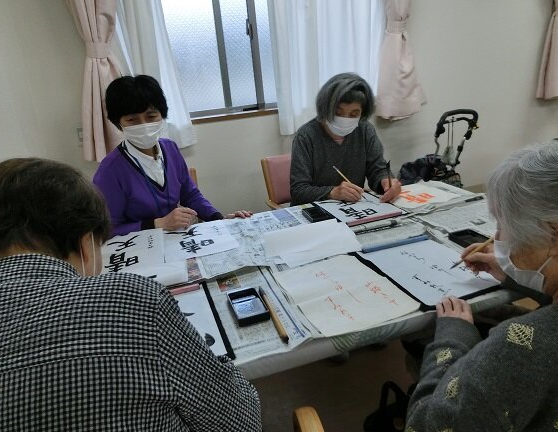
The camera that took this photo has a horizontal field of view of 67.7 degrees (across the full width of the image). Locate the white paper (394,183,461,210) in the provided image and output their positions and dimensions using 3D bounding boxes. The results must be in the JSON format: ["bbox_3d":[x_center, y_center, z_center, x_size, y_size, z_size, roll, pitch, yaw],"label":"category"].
[{"bbox_3d":[0.581,-0.096,1.787,0.250,0.010,0.280,-11,20,-17],"label":"white paper"}]

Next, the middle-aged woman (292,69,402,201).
[{"bbox_3d":[0.298,-0.004,1.859,0.480,1.180,0.650,-8,19,-10],"label":"middle-aged woman"}]

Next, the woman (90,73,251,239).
[{"bbox_3d":[-0.431,0.091,1.701,0.580,1.240,0.650,-11,20,-17],"label":"woman"}]

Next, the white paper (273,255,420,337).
[{"bbox_3d":[0.161,0.187,1.079,0.245,0.010,0.333,-10,20,-16],"label":"white paper"}]

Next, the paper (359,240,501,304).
[{"bbox_3d":[0.412,0.142,1.155,0.243,0.008,0.333,-10,19,-14],"label":"paper"}]

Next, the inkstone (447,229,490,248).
[{"bbox_3d":[0.593,0.080,1.249,0.082,0.022,0.136,-11,20,-18],"label":"inkstone"}]

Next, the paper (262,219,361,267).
[{"bbox_3d":[0.094,0.081,1.398,0.265,0.010,0.320,-9,19,-13],"label":"paper"}]

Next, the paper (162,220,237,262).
[{"bbox_3d":[-0.295,0.080,1.502,0.243,0.008,0.310,-10,20,-16],"label":"paper"}]

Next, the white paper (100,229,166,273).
[{"bbox_3d":[-0.525,0.117,1.451,0.243,0.008,0.333,-10,19,-15],"label":"white paper"}]

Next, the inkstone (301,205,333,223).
[{"bbox_3d":[0.147,-0.011,1.634,0.080,0.022,0.138,-10,19,-15],"label":"inkstone"}]

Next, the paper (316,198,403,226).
[{"bbox_3d":[0.314,-0.039,1.708,0.243,0.008,0.333,-10,19,-14],"label":"paper"}]

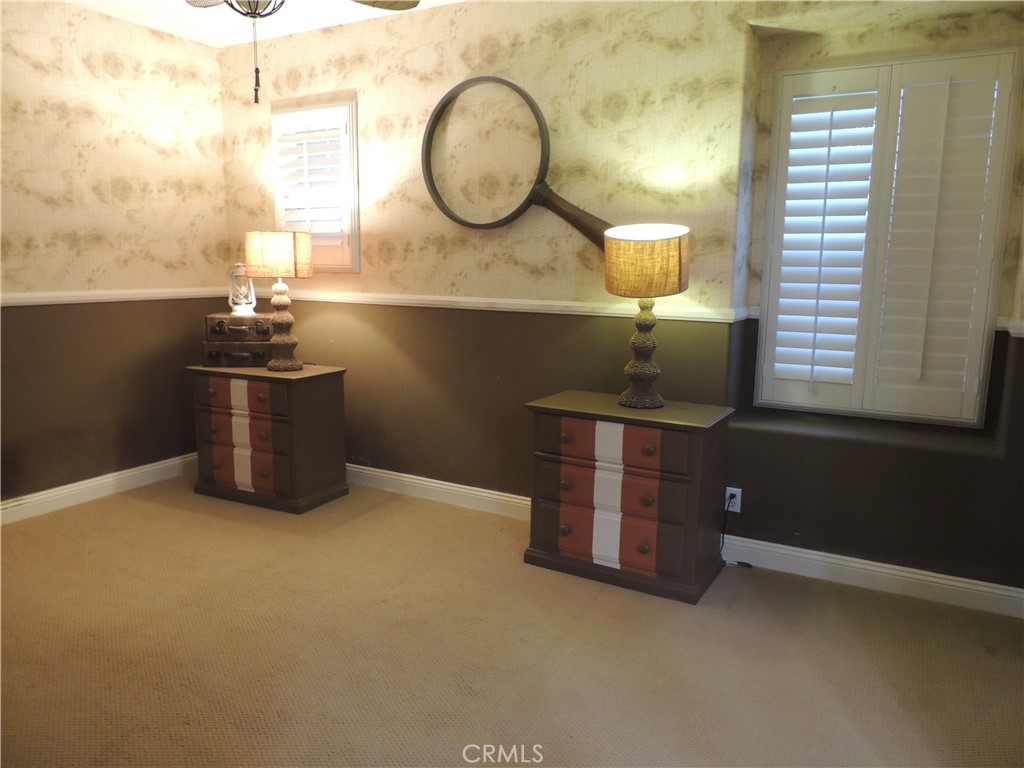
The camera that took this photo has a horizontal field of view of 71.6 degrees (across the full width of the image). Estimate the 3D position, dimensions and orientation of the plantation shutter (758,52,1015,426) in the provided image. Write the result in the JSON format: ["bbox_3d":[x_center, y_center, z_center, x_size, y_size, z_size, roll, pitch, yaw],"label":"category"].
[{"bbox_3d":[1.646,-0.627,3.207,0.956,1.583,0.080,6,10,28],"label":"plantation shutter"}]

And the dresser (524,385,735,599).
[{"bbox_3d":[0.533,0.480,3.297,0.837,0.763,0.457,6,11,30],"label":"dresser"}]

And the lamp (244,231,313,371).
[{"bbox_3d":[-1.344,-0.484,4.173,0.390,0.800,0.390,6,10,28],"label":"lamp"}]

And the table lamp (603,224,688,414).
[{"bbox_3d":[0.606,-0.299,3.226,0.390,0.800,0.390,6,10,28],"label":"table lamp"}]

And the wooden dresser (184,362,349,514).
[{"bbox_3d":[-1.460,0.289,4.273,0.837,0.763,0.457,5,10,25],"label":"wooden dresser"}]

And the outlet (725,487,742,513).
[{"bbox_3d":[1.054,0.555,3.379,0.070,0.114,0.014,6,10,28],"label":"outlet"}]

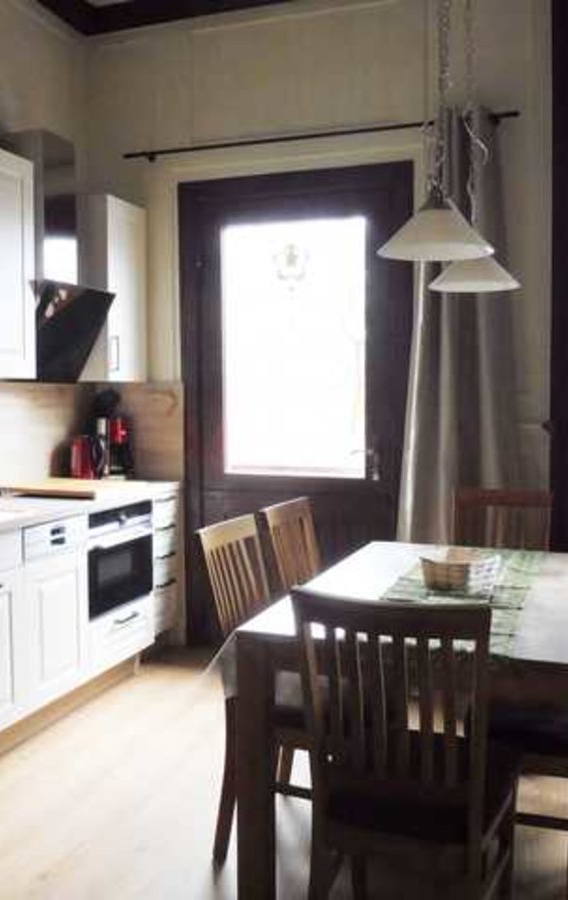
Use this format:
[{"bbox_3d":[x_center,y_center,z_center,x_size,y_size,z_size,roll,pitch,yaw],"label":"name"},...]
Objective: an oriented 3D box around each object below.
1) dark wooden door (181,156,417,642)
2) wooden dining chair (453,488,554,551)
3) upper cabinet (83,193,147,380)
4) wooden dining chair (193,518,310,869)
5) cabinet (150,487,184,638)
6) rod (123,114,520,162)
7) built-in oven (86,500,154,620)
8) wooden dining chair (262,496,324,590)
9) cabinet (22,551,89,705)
[{"bbox_3d":[0.042,-0.155,4.518,1.254,2.507,0.099,2,4,20],"label":"dark wooden door"},{"bbox_3d":[0.845,0.660,3.450,0.430,0.960,0.550,1,3,19],"label":"wooden dining chair"},{"bbox_3d":[-0.967,-0.821,4.552,0.340,0.920,0.377,2,4,20],"label":"upper cabinet"},{"bbox_3d":[0.055,0.740,2.715,0.537,0.990,0.448,2,4,23],"label":"wooden dining chair"},{"bbox_3d":[-0.889,0.592,4.626,0.512,0.756,0.380,2,4,20],"label":"cabinet"},{"bbox_3d":[0.112,-1.530,4.274,2.040,0.045,0.100,1,3,19],"label":"rod"},{"bbox_3d":[-1.004,0.486,4.141,0.547,0.467,0.594,2,4,20],"label":"built-in oven"},{"bbox_3d":[0.246,0.680,3.178,0.550,0.960,0.440,1,3,19],"label":"wooden dining chair"},{"bbox_3d":[-1.199,0.709,3.663,0.582,0.594,0.465,2,4,20],"label":"cabinet"}]

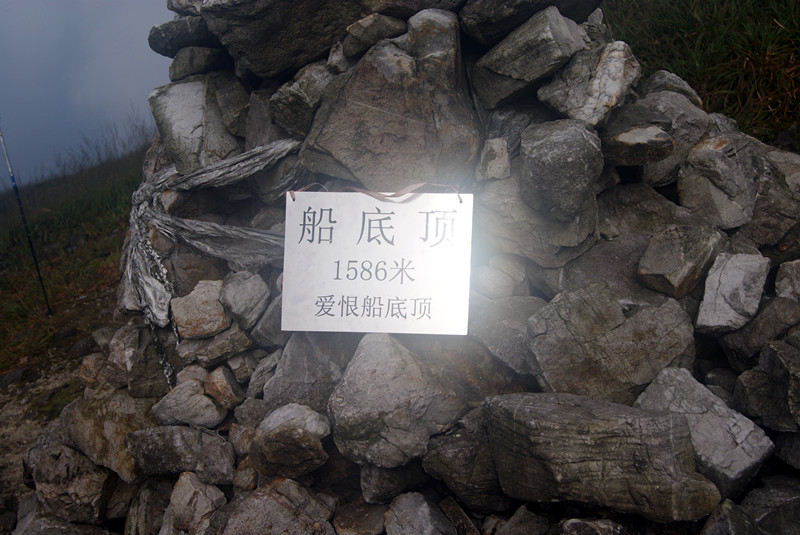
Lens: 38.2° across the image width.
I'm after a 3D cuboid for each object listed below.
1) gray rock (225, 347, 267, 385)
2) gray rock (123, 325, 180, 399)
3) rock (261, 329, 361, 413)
[{"bbox_3d":[-0.338,0.215,2.510,0.085,0.075,0.080,2,8,5],"label":"gray rock"},{"bbox_3d":[-0.565,0.217,2.640,0.125,0.155,0.135,0,10,0],"label":"gray rock"},{"bbox_3d":[-0.200,0.225,2.580,0.212,0.207,0.150,2,7,0],"label":"rock"}]

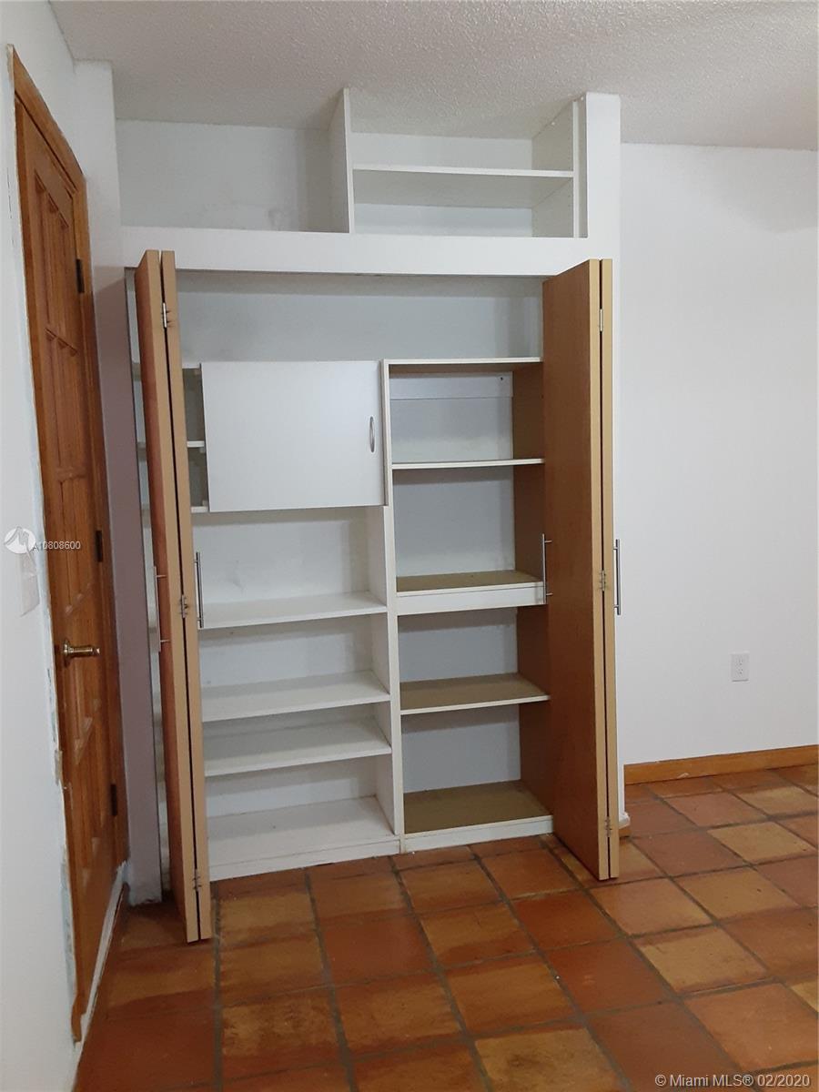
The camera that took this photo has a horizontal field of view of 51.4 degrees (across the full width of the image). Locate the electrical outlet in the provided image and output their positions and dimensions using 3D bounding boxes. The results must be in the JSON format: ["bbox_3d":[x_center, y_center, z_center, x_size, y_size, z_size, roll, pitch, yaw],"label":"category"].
[{"bbox_3d":[1.400,0.514,3.598,0.075,0.118,0.009,-3,6,-12],"label":"electrical outlet"}]

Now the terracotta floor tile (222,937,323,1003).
[{"bbox_3d":[-0.388,1.190,2.400,0.284,0.015,0.272,-3,6,-12],"label":"terracotta floor tile"}]

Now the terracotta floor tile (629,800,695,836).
[{"bbox_3d":[0.885,1.034,3.214,0.268,0.015,0.268,-3,6,-12],"label":"terracotta floor tile"}]

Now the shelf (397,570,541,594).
[{"bbox_3d":[0.195,0.147,3.320,0.575,0.019,0.378,-3,6,-12],"label":"shelf"}]

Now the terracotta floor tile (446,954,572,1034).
[{"bbox_3d":[0.254,1.184,2.244,0.281,0.015,0.279,-3,6,-12],"label":"terracotta floor tile"}]

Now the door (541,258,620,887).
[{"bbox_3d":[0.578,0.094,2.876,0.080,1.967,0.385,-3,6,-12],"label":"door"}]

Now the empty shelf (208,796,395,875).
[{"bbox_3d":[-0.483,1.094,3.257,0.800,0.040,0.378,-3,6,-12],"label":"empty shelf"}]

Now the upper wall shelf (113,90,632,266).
[{"bbox_3d":[-0.117,-1.178,2.879,1.599,0.572,0.440,-3,6,-12],"label":"upper wall shelf"}]

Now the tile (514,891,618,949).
[{"bbox_3d":[0.468,1.140,2.592,0.270,0.015,0.278,-3,6,-12],"label":"tile"}]

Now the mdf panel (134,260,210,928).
[{"bbox_3d":[-0.741,0.166,2.691,0.091,2.029,0.371,-4,6,-19],"label":"mdf panel"}]

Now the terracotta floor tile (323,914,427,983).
[{"bbox_3d":[-0.104,1.204,2.563,0.282,0.013,0.300,-3,6,-12],"label":"terracotta floor tile"}]

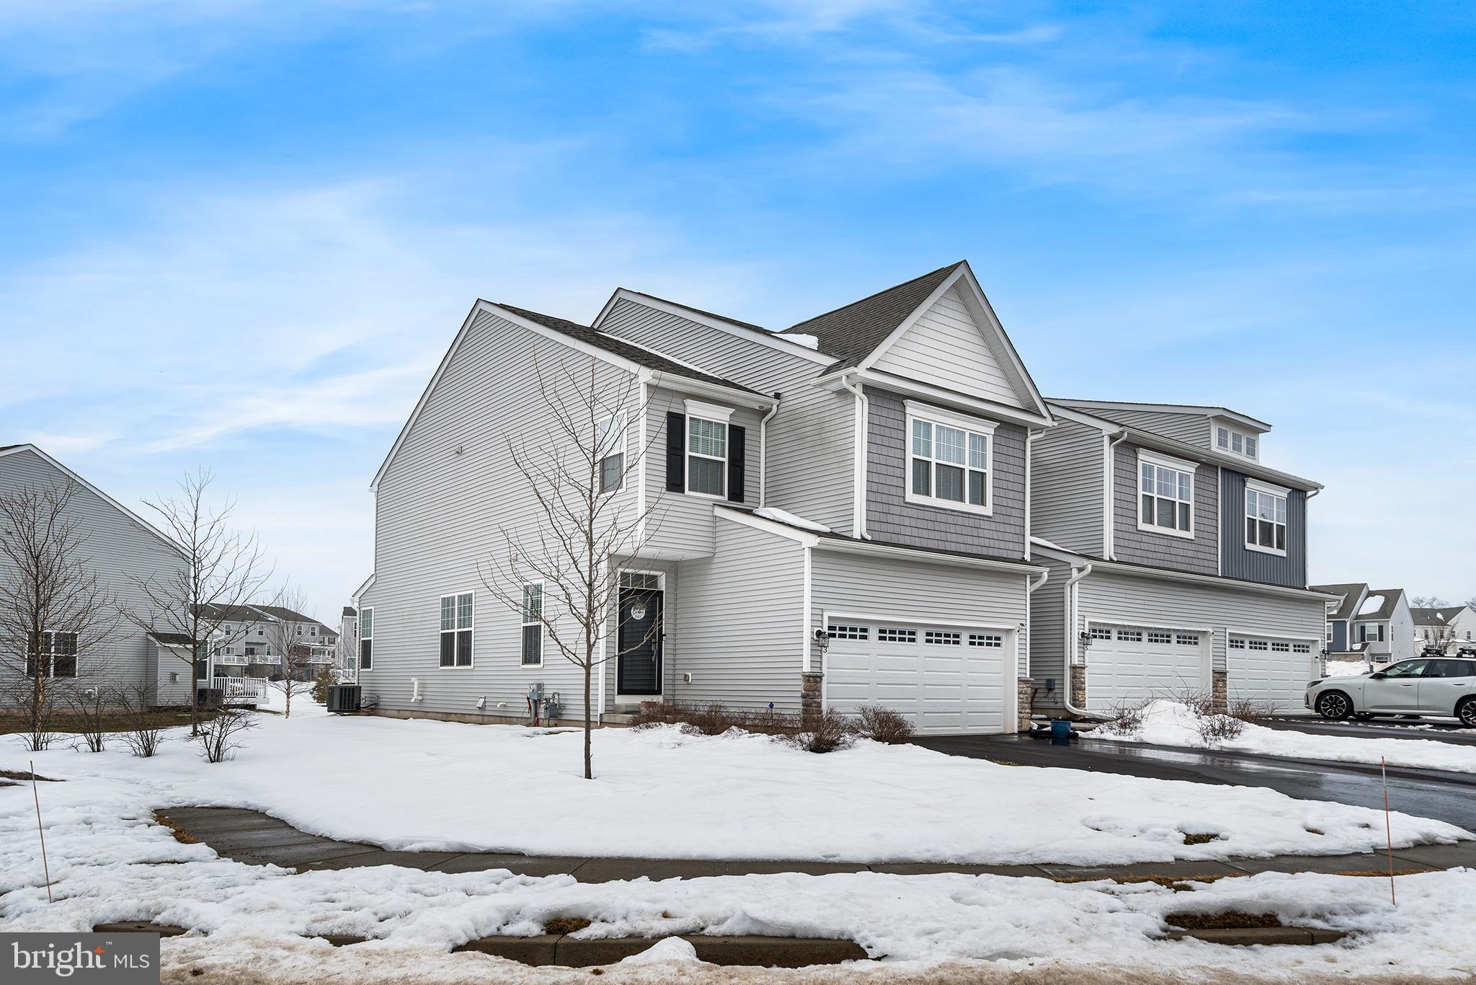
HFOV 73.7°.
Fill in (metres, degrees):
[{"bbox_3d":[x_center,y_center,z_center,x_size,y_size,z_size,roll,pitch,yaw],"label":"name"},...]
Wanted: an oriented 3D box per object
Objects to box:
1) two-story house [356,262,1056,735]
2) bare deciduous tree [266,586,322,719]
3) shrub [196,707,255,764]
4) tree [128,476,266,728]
[{"bbox_3d":[-2.338,0.592,23.756,7.906,9.963,17.454,8,-13,-37],"label":"two-story house"},{"bbox_3d":[-11.623,4.117,25.595,1.410,3.403,1.410,0,-10,0],"label":"bare deciduous tree"},{"bbox_3d":[-7.342,3.473,14.063,0.857,0.721,0.857,0,-10,0],"label":"shrub"},{"bbox_3d":[-9.760,1.937,17.815,2.484,4.778,2.484,0,-10,0],"label":"tree"}]

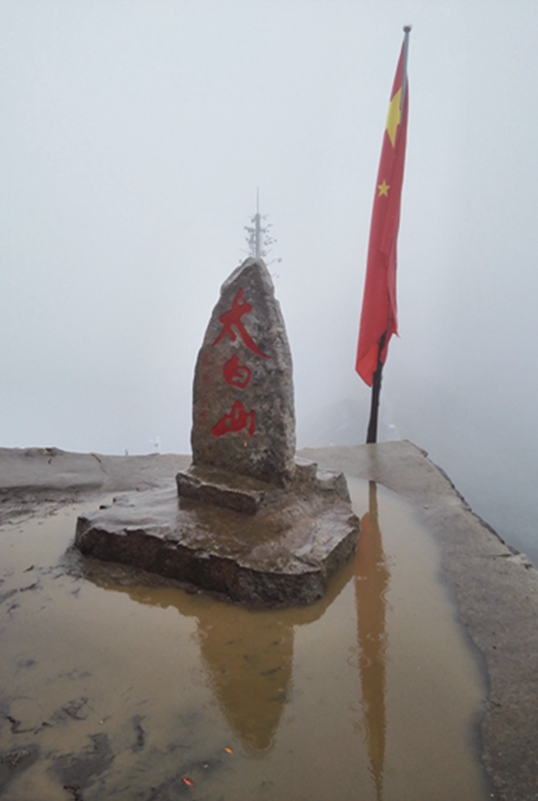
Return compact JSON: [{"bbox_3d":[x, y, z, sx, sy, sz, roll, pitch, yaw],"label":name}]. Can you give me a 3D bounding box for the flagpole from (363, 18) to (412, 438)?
[{"bbox_3d":[0.839,-1.025,4.735,0.085,2.901,0.085,2,18,0],"label":"flagpole"}]

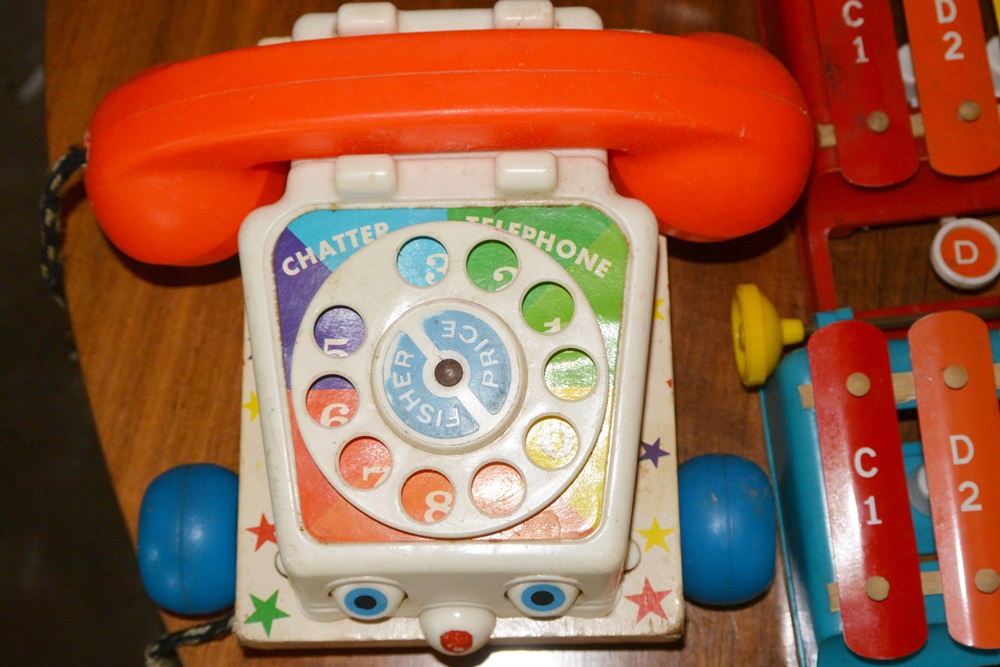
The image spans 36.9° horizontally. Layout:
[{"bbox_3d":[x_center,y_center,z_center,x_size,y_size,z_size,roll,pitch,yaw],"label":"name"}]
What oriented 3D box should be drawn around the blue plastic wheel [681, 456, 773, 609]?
[{"bbox_3d":[0.058,0.050,0.379,0.025,0.038,0.038,-1,75,1],"label":"blue plastic wheel"}]

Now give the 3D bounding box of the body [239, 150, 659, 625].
[{"bbox_3d":[-0.011,-0.005,0.359,0.097,0.056,0.142,-1,75,1],"label":"body"}]

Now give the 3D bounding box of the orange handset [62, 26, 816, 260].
[{"bbox_3d":[-0.013,-0.052,0.359,0.174,0.056,0.053,-2,75,1],"label":"orange handset"}]

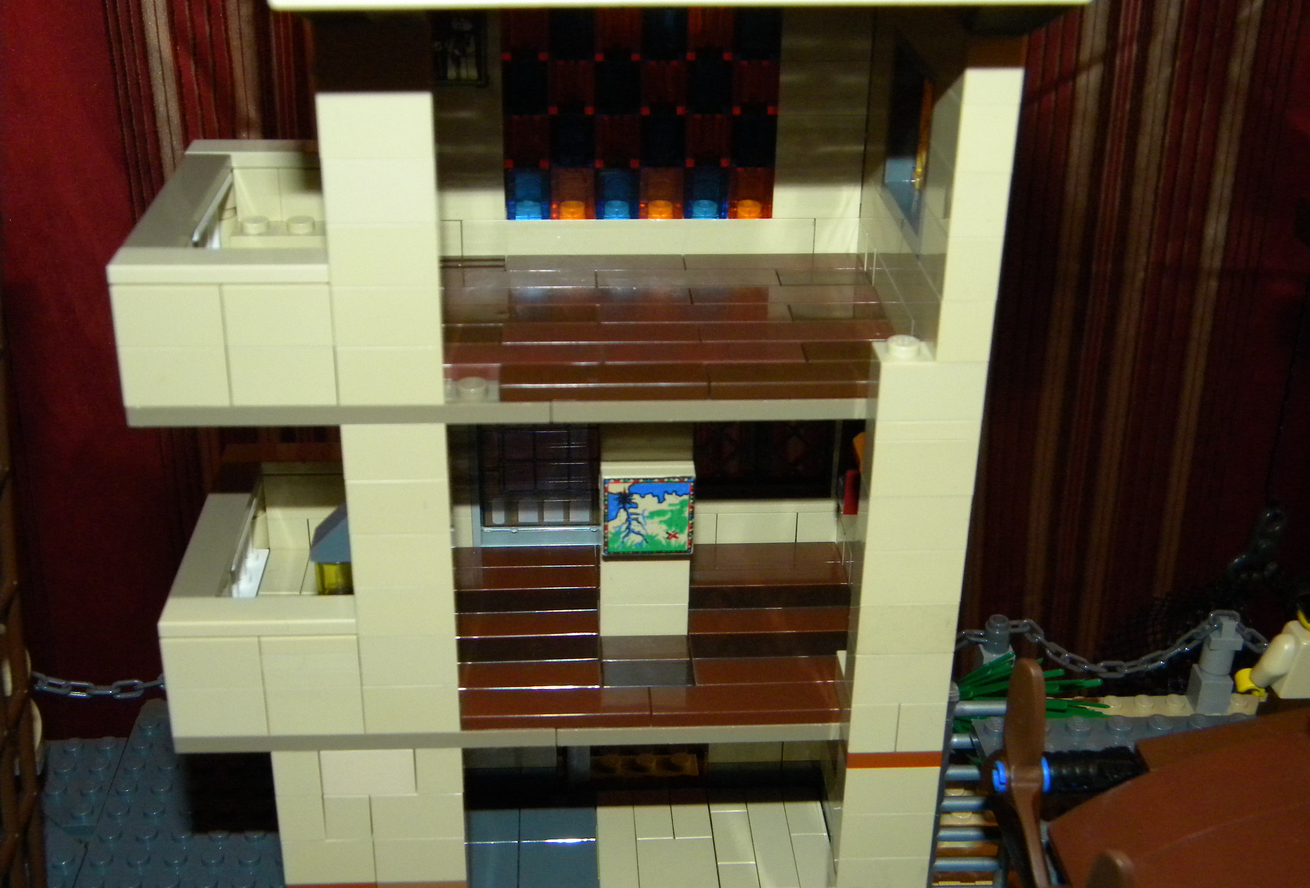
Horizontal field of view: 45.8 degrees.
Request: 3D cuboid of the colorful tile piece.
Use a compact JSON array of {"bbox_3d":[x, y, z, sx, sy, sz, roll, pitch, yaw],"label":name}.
[{"bbox_3d":[-0.001,0.012,0.272,0.016,0.016,0.003,-1,26,-4],"label":"colorful tile piece"}]

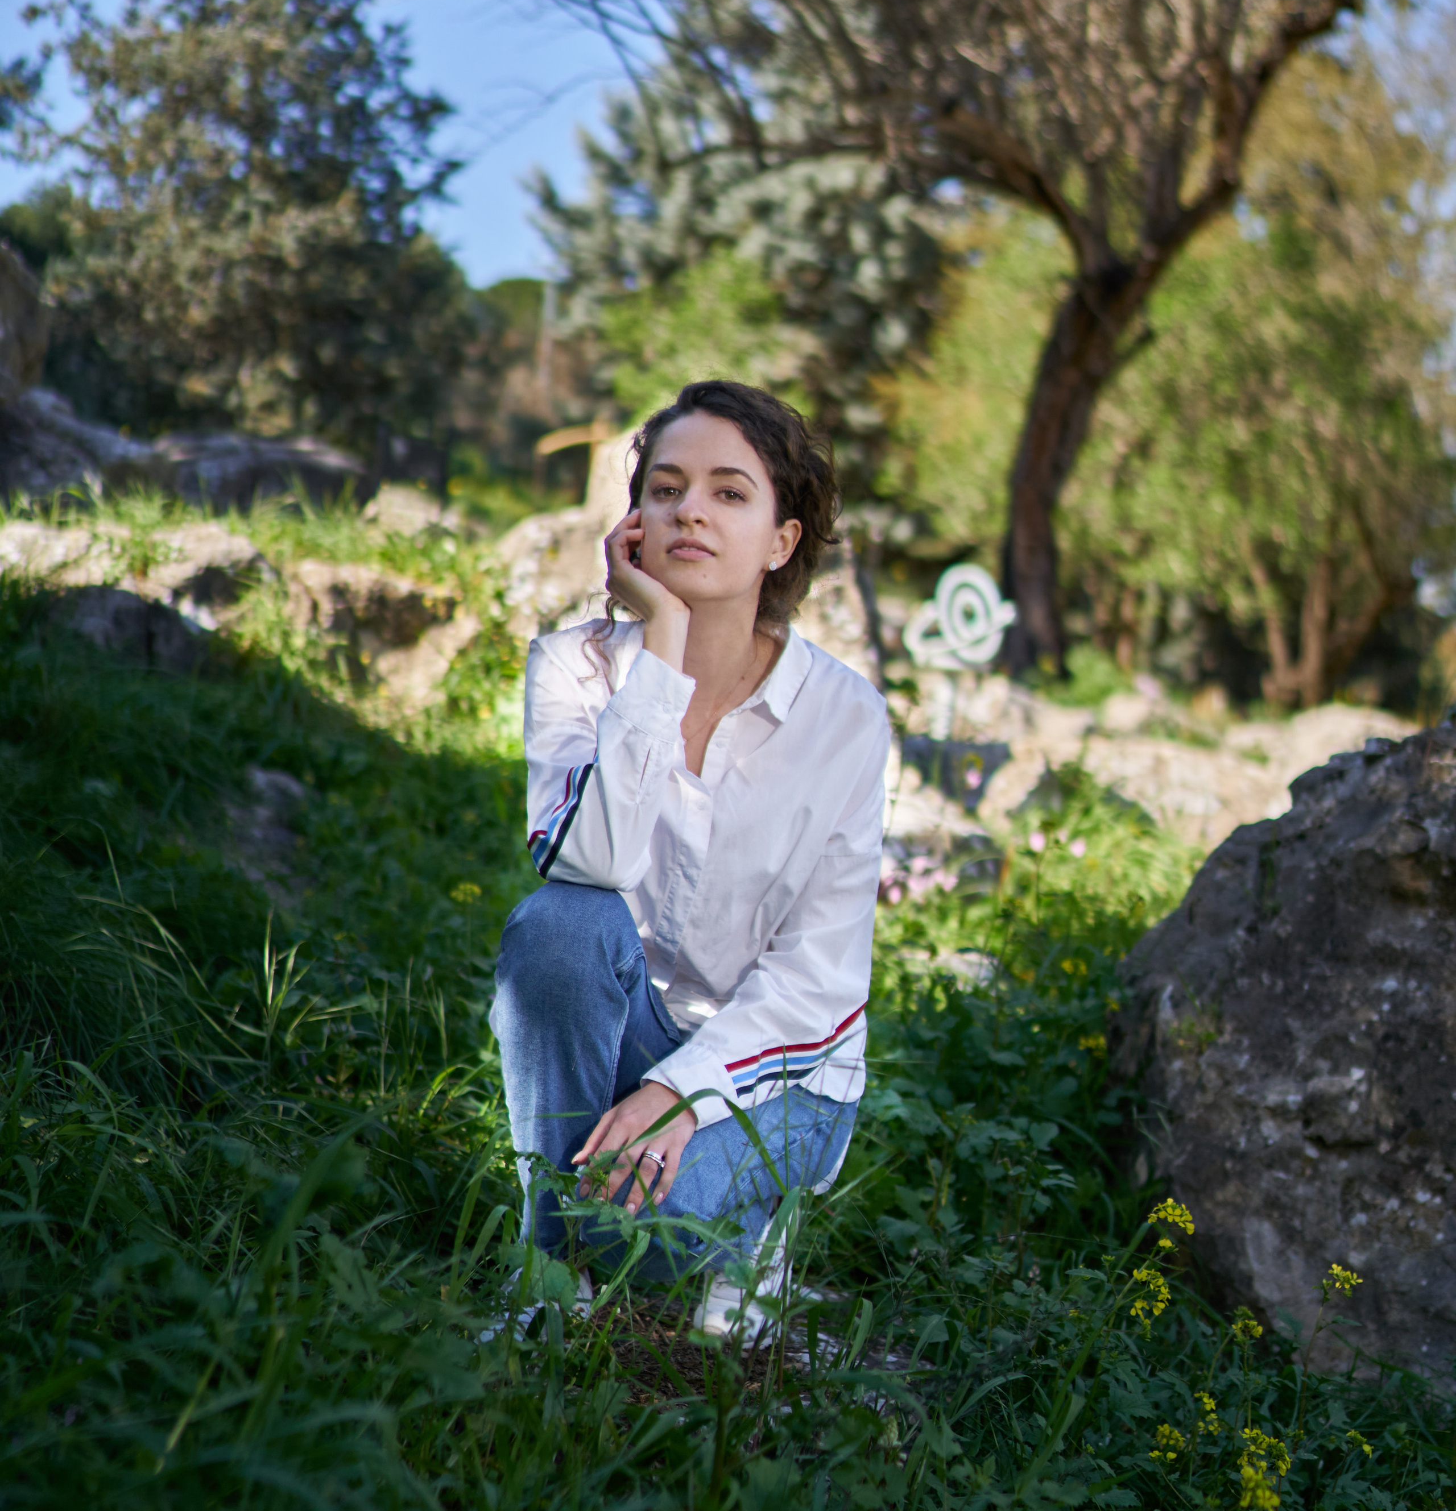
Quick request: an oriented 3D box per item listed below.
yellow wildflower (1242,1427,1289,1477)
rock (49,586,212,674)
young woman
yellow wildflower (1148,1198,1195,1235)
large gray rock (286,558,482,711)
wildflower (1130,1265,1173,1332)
[{"bbox_3d":[0.487,0.629,1.920,0.045,0.046,0.043,0,5,0],"label":"yellow wildflower"},{"bbox_3d":[-1.493,-0.313,5.300,0.420,0.240,0.330,0,5,0],"label":"rock"},{"bbox_3d":[-0.042,0.108,2.270,0.460,1.030,0.600,1,5,15],"label":"young woman"},{"bbox_3d":[0.449,0.467,2.150,0.048,0.038,0.046,0,5,0],"label":"yellow wildflower"},{"bbox_3d":[-0.859,-0.300,5.300,0.490,0.400,0.420,0,5,0],"label":"large gray rock"},{"bbox_3d":[0.422,0.542,2.120,0.043,0.067,0.041,0,5,0],"label":"wildflower"}]

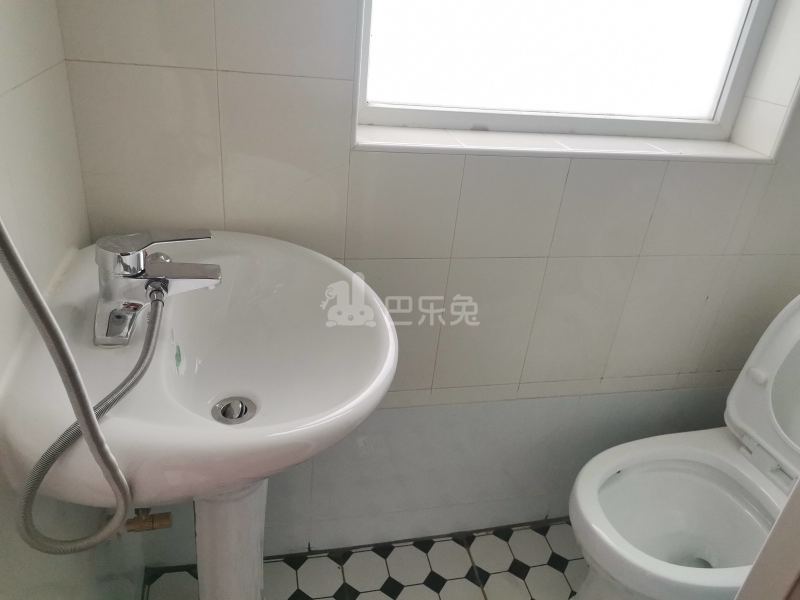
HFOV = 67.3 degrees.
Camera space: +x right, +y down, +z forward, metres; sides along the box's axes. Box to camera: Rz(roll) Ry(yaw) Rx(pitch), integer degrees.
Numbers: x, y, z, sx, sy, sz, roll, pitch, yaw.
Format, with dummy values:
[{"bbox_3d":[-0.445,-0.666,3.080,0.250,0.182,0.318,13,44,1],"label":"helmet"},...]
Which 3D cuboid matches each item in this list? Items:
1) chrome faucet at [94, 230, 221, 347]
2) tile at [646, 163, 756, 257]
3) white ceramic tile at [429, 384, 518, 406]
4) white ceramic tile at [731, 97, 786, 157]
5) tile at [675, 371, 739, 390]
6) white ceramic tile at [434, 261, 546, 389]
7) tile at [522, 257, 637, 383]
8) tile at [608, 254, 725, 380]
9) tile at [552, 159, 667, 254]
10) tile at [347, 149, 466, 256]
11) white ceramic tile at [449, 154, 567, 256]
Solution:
[{"bbox_3d":[-0.289,-0.031,0.721,0.142,0.105,0.140,-1,29,-14],"label":"chrome faucet"},{"bbox_3d":[0.588,-0.177,1.193,0.200,0.193,0.010,-1,29,-14],"label":"tile"},{"bbox_3d":[0.161,0.200,1.292,0.200,0.042,0.010,-1,29,-14],"label":"white ceramic tile"},{"bbox_3d":[0.726,-0.349,1.209,0.010,0.095,0.118,-1,29,-14],"label":"white ceramic tile"},{"bbox_3d":[0.744,0.185,1.435,0.200,0.042,0.010,-1,29,-14],"label":"tile"},{"bbox_3d":[0.177,0.049,1.213,0.200,0.300,0.010,-2,29,-14],"label":"white ceramic tile"},{"bbox_3d":[0.371,0.045,1.260,0.200,0.300,0.010,-1,29,-14],"label":"tile"},{"bbox_3d":[0.565,0.040,1.308,0.200,0.300,0.010,-1,29,-14],"label":"tile"},{"bbox_3d":[0.394,-0.172,1.145,0.200,0.193,0.010,-1,29,-14],"label":"tile"},{"bbox_3d":[0.005,-0.162,1.050,0.200,0.193,0.010,-1,29,-14],"label":"tile"},{"bbox_3d":[0.199,-0.167,1.097,0.200,0.193,0.010,-1,29,-14],"label":"white ceramic tile"}]

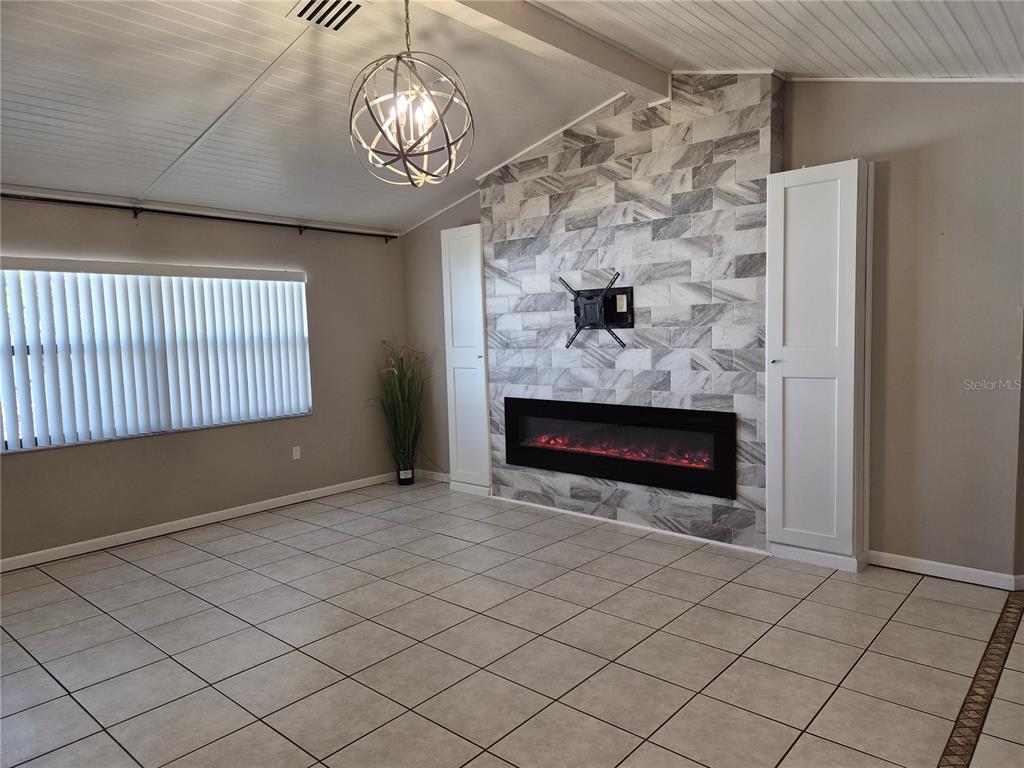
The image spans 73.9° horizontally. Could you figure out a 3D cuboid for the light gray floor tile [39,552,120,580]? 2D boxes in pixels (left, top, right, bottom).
[{"bbox_3d":[-2.823,1.189,4.518,0.402,0.010,0.402,3,6,41],"label":"light gray floor tile"}]

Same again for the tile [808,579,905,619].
[{"bbox_3d":[1.841,1.145,3.666,0.402,0.010,0.402,3,6,41],"label":"tile"}]

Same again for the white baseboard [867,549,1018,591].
[{"bbox_3d":[2.471,1.079,3.961,0.729,0.084,0.016,3,6,41],"label":"white baseboard"}]

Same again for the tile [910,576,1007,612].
[{"bbox_3d":[2.452,1.145,3.735,0.409,0.010,0.376,3,6,41],"label":"tile"}]

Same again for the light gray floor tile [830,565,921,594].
[{"bbox_3d":[2.100,1.114,3.937,0.401,0.012,0.369,3,6,41],"label":"light gray floor tile"}]

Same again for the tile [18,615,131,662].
[{"bbox_3d":[-2.193,1.276,3.423,0.406,0.010,0.406,3,6,41],"label":"tile"}]

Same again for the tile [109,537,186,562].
[{"bbox_3d":[-2.578,1.171,4.837,0.406,0.010,0.406,3,6,41],"label":"tile"}]

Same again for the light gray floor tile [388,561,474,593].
[{"bbox_3d":[-0.492,1.179,4.144,0.406,0.010,0.406,3,6,41],"label":"light gray floor tile"}]

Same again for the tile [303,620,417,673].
[{"bbox_3d":[-0.718,1.236,3.206,0.402,0.010,0.402,2,6,41],"label":"tile"}]

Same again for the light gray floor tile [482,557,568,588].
[{"bbox_3d":[0.085,1.163,4.176,0.406,0.010,0.406,3,6,41],"label":"light gray floor tile"}]

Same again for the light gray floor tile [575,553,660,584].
[{"bbox_3d":[0.657,1.132,4.181,0.402,0.010,0.402,3,6,41],"label":"light gray floor tile"}]

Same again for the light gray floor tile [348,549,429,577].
[{"bbox_3d":[-0.802,1.164,4.415,0.406,0.010,0.406,3,6,41],"label":"light gray floor tile"}]

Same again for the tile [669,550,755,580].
[{"bbox_3d":[1.230,1.116,4.212,0.402,0.010,0.402,3,6,41],"label":"tile"}]

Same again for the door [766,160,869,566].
[{"bbox_3d":[1.841,-0.135,4.172,0.517,2.310,0.100,3,6,41],"label":"door"}]

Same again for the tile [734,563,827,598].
[{"bbox_3d":[1.538,1.129,3.914,0.401,0.012,0.401,3,6,41],"label":"tile"}]

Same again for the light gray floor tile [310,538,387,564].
[{"bbox_3d":[-1.099,1.138,4.645,0.402,0.010,0.402,3,6,41],"label":"light gray floor tile"}]

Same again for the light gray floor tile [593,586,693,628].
[{"bbox_3d":[0.699,1.193,3.622,0.406,0.010,0.406,3,6,41],"label":"light gray floor tile"}]

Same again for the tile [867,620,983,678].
[{"bbox_3d":[1.896,1.207,3.104,0.406,0.010,0.406,3,6,41],"label":"tile"}]

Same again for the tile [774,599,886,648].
[{"bbox_3d":[1.572,1.176,3.364,0.402,0.010,0.402,3,6,41],"label":"tile"}]

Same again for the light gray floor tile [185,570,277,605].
[{"bbox_3d":[-1.637,1.200,4.031,0.402,0.010,0.402,3,6,41],"label":"light gray floor tile"}]

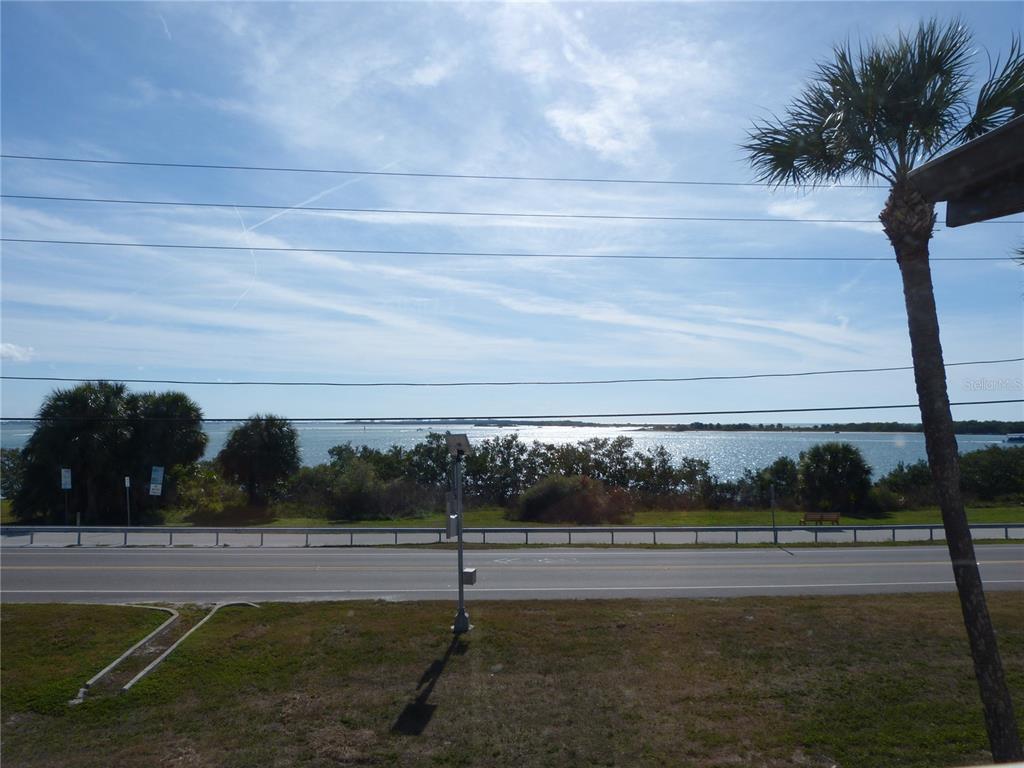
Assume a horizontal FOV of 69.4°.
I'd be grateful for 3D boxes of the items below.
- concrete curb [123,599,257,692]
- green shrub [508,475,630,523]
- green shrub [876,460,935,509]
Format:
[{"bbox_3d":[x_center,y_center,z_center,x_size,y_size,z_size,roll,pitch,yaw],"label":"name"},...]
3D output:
[{"bbox_3d":[-7.767,6.289,18.509,1.200,0.330,6.900,0,-3,-5],"label":"concrete curb"},{"bbox_3d":[3.384,6.327,41.365,6.200,2.450,4.000,0,-3,-5],"label":"green shrub"},{"bbox_3d":[26.040,6.574,48.878,3.800,2.950,3.200,0,-3,-5],"label":"green shrub"}]

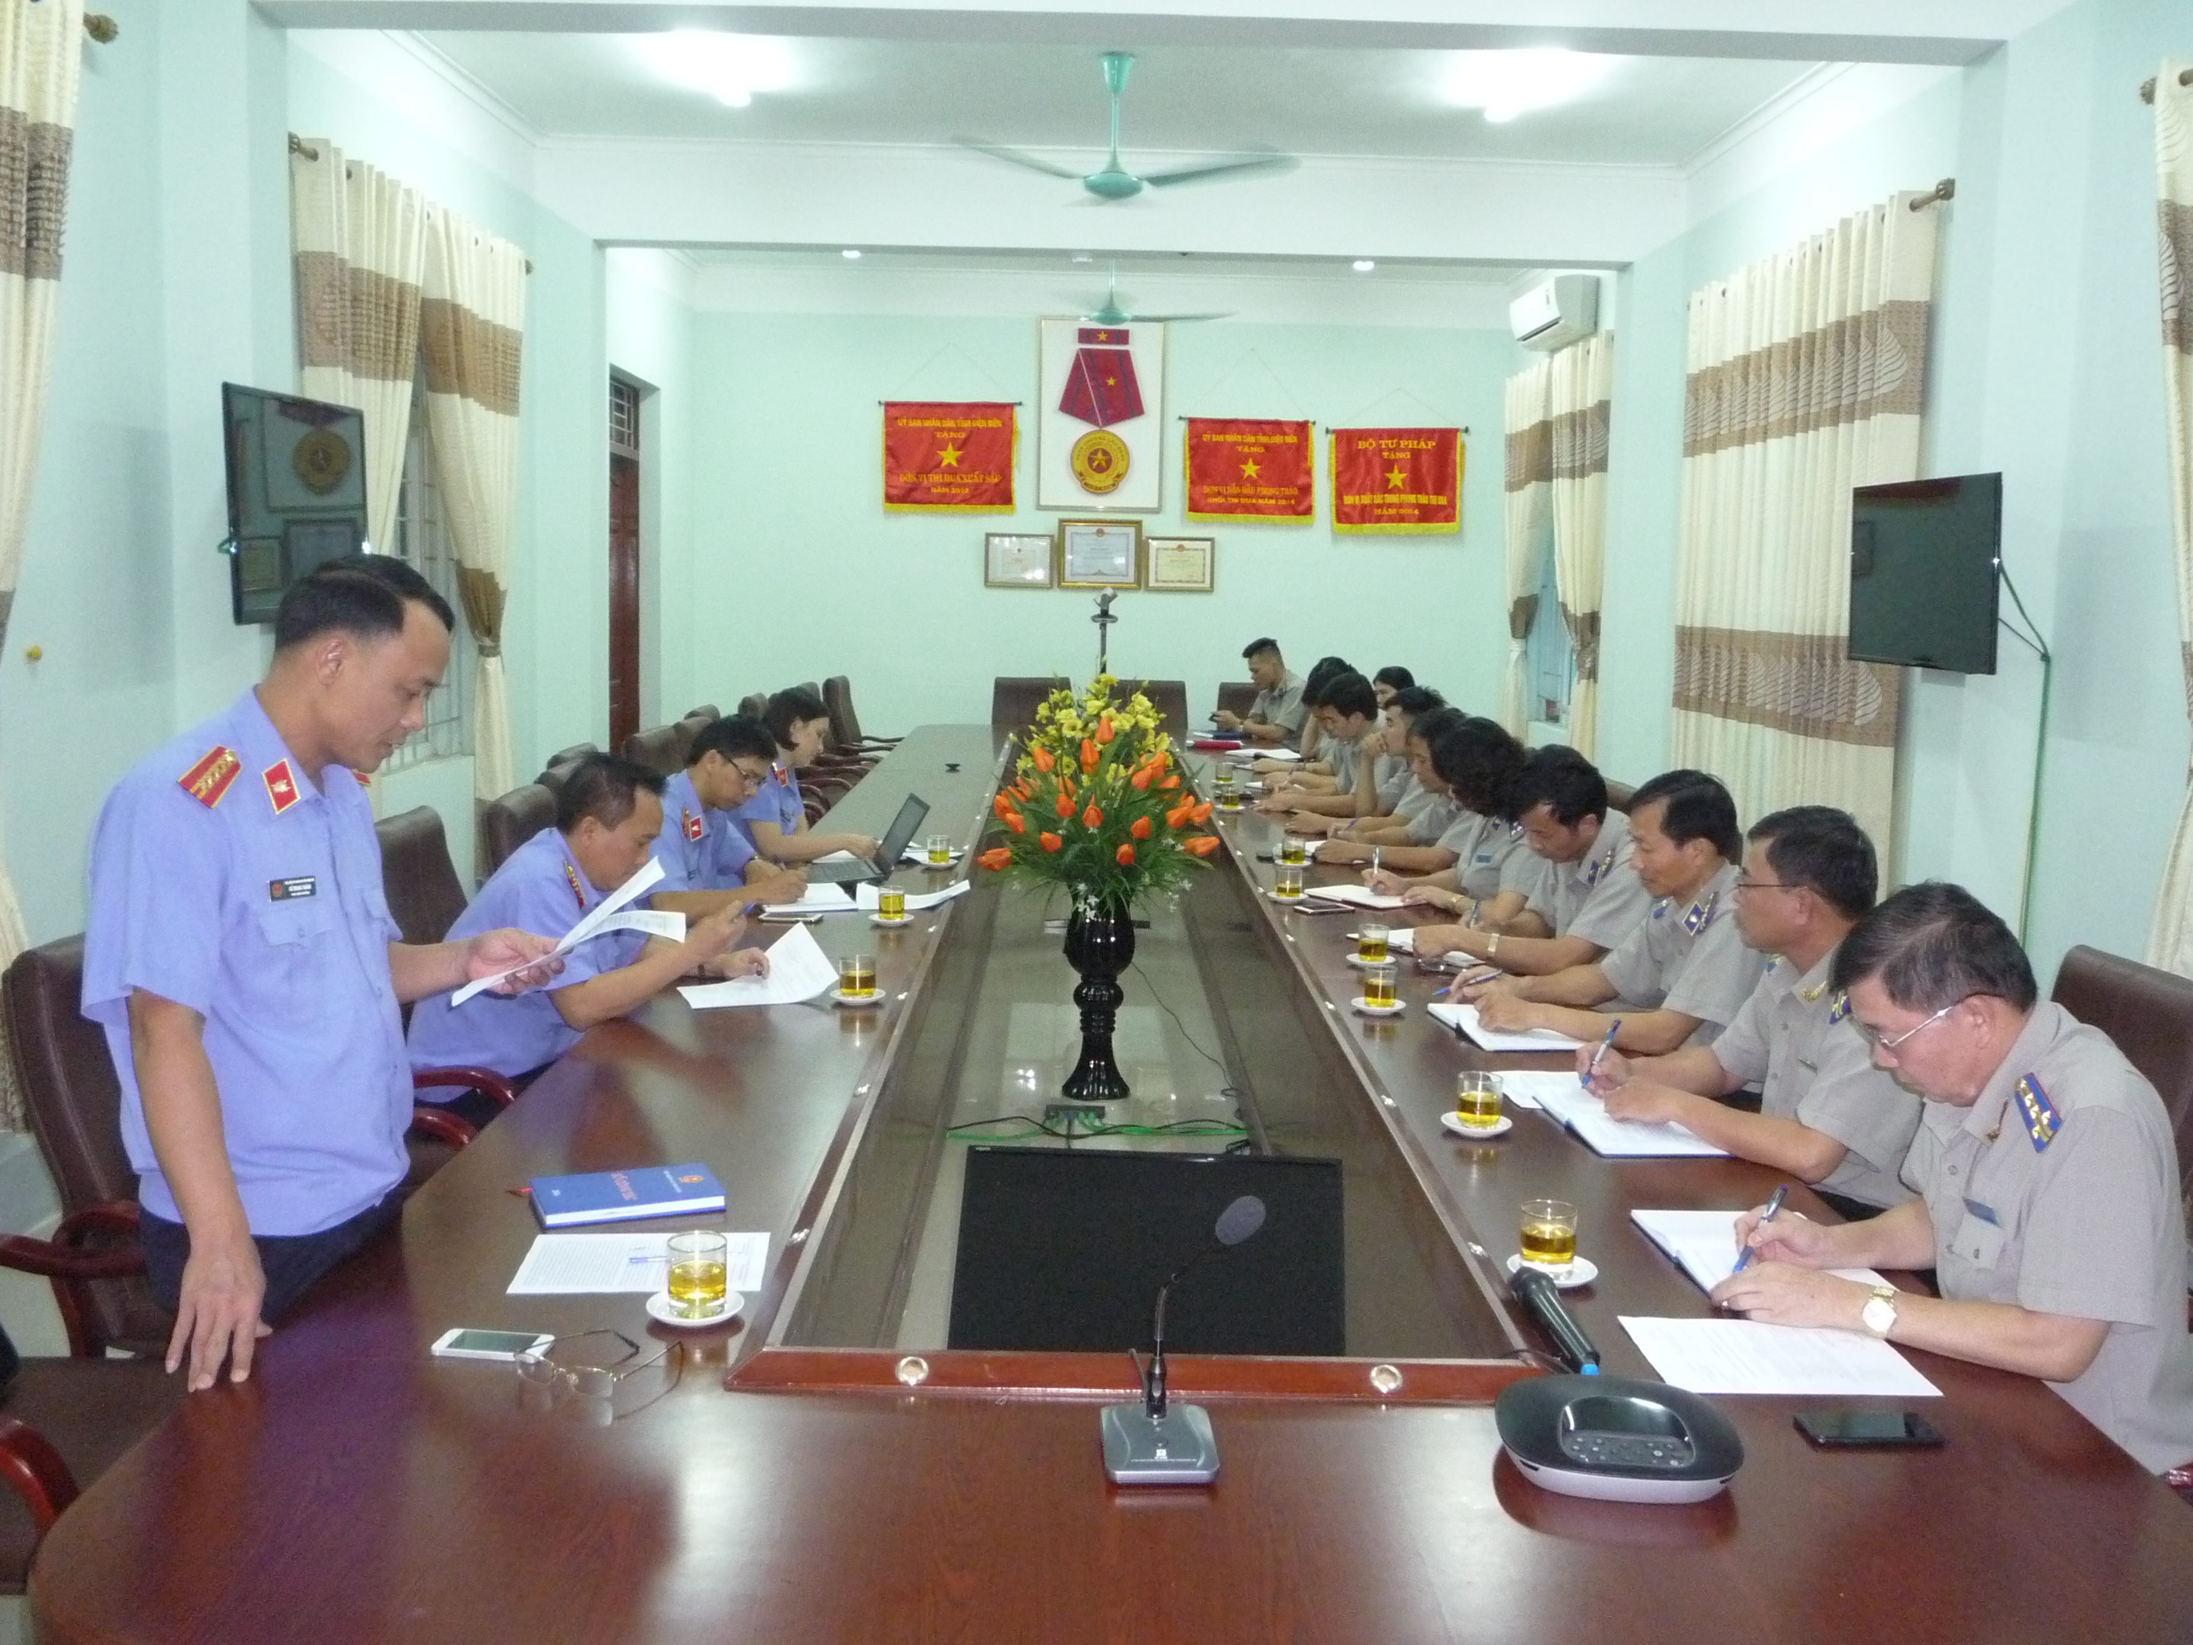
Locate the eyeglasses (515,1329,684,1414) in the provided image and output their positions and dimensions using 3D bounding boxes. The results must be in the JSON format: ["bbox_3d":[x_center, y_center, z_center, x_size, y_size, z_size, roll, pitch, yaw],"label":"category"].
[{"bbox_3d":[-0.526,0.569,2.110,0.136,0.034,0.128,5,8,30],"label":"eyeglasses"}]

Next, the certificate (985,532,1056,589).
[{"bbox_3d":[-0.477,-1.617,12.174,0.435,0.330,0.030,1,7,0],"label":"certificate"}]

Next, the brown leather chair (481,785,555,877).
[{"bbox_3d":[-1.285,0.427,5.206,0.640,1.040,0.600,1,7,-1],"label":"brown leather chair"}]

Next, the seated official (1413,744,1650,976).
[{"bbox_3d":[1.081,0.447,4.653,0.700,1.239,0.540,-1,7,-13],"label":"seated official"}]

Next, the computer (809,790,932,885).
[{"bbox_3d":[-0.672,0.036,5.541,0.330,0.215,0.335,0,7,-11],"label":"computer"}]

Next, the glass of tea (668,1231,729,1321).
[{"bbox_3d":[-0.458,0.518,2.256,0.068,0.086,0.068,1,7,0],"label":"glass of tea"}]

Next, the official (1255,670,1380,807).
[{"bbox_3d":[1.002,0.025,7.926,0.740,1.250,0.560,1,7,-1],"label":"official"}]

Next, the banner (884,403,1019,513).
[{"bbox_3d":[-0.889,-2.219,11.989,0.820,0.680,0.030,1,7,-1],"label":"banner"}]

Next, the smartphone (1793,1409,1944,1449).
[{"bbox_3d":[0.790,0.623,2.007,0.140,0.009,0.070,1,7,-4],"label":"smartphone"}]

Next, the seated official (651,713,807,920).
[{"bbox_3d":[-1.110,0.322,5.185,0.850,1.210,0.520,2,7,3],"label":"seated official"}]

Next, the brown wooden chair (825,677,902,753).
[{"bbox_3d":[-1.191,-0.285,10.861,0.650,1.040,0.600,1,7,-1],"label":"brown wooden chair"}]

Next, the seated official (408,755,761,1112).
[{"bbox_3d":[-1.062,0.488,3.935,0.700,1.249,0.560,1,7,2],"label":"seated official"}]

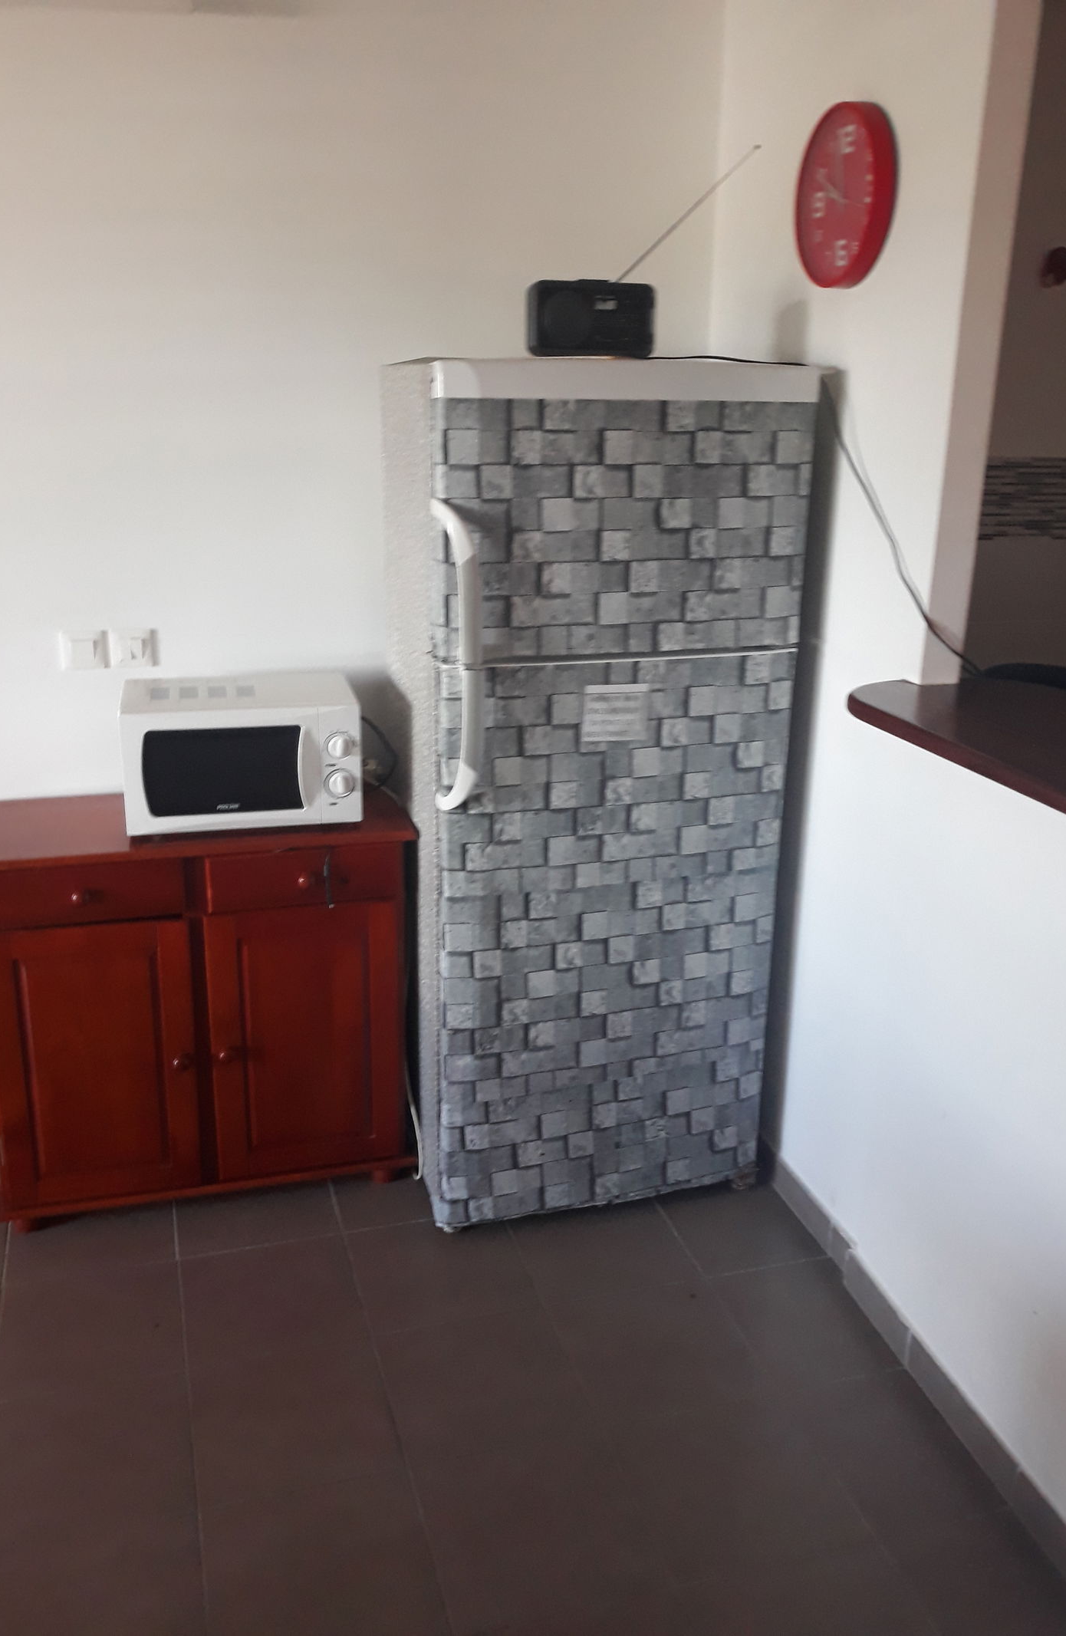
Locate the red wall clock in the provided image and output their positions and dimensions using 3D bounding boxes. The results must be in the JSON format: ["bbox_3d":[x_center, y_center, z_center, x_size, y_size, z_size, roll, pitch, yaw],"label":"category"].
[{"bbox_3d":[0.550,-1.096,2.259,0.043,0.294,0.294,-3,17,-14],"label":"red wall clock"}]

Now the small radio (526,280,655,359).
[{"bbox_3d":[0.101,-0.885,2.284,0.231,0.140,0.075,-4,17,-16],"label":"small radio"}]

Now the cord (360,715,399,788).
[{"bbox_3d":[-0.375,-0.141,2.826,0.095,0.175,0.191,-4,17,-16],"label":"cord"}]

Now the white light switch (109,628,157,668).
[{"bbox_3d":[-0.855,-0.361,2.737,0.098,0.087,0.018,-4,17,-16],"label":"white light switch"}]

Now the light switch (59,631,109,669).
[{"bbox_3d":[-0.953,-0.354,2.709,0.095,0.084,0.018,-4,17,-16],"label":"light switch"}]

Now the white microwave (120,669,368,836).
[{"bbox_3d":[-0.612,-0.135,2.658,0.456,0.259,0.366,-4,17,-16],"label":"white microwave"}]

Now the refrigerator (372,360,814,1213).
[{"bbox_3d":[0.086,-0.054,2.734,0.712,1.711,0.625,-4,17,-16],"label":"refrigerator"}]

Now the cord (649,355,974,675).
[{"bbox_3d":[0.468,-0.532,2.232,0.406,0.512,0.588,-4,17,-16],"label":"cord"}]

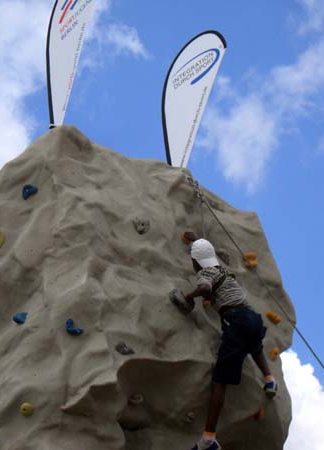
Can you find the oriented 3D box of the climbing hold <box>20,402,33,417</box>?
[{"bbox_3d":[-0.956,1.302,7.249,0.098,0.098,0.065,-5,-29,4],"label":"climbing hold"}]

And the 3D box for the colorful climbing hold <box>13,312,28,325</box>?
[{"bbox_3d":[-1.045,0.691,7.589,0.102,0.080,0.075,-6,-29,7],"label":"colorful climbing hold"}]

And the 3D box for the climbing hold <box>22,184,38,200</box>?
[{"bbox_3d":[-1.054,-0.259,8.172,0.122,0.113,0.080,-5,-29,4],"label":"climbing hold"}]

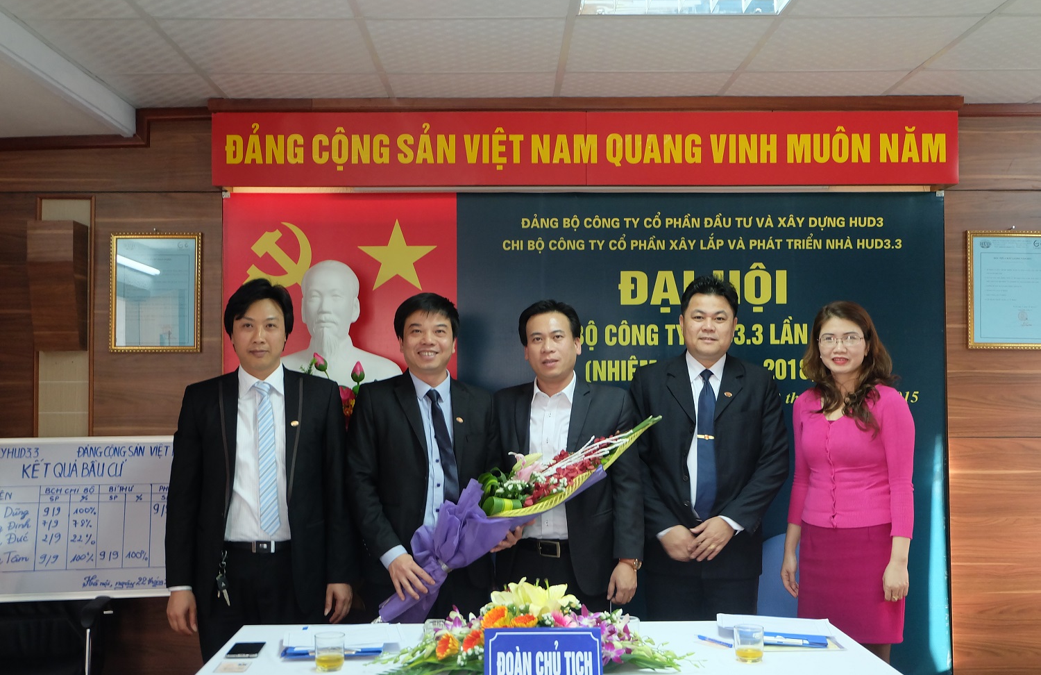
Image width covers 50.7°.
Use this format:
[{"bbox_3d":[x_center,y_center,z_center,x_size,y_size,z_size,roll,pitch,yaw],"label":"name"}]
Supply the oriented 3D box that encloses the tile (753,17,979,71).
[{"bbox_3d":[1.060,-0.934,3.497,0.600,0.020,0.575,0,-2,-1],"label":"tile"}]

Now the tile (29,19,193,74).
[{"bbox_3d":[-1.250,-0.897,3.394,0.380,0.018,0.600,0,-1,-1],"label":"tile"}]

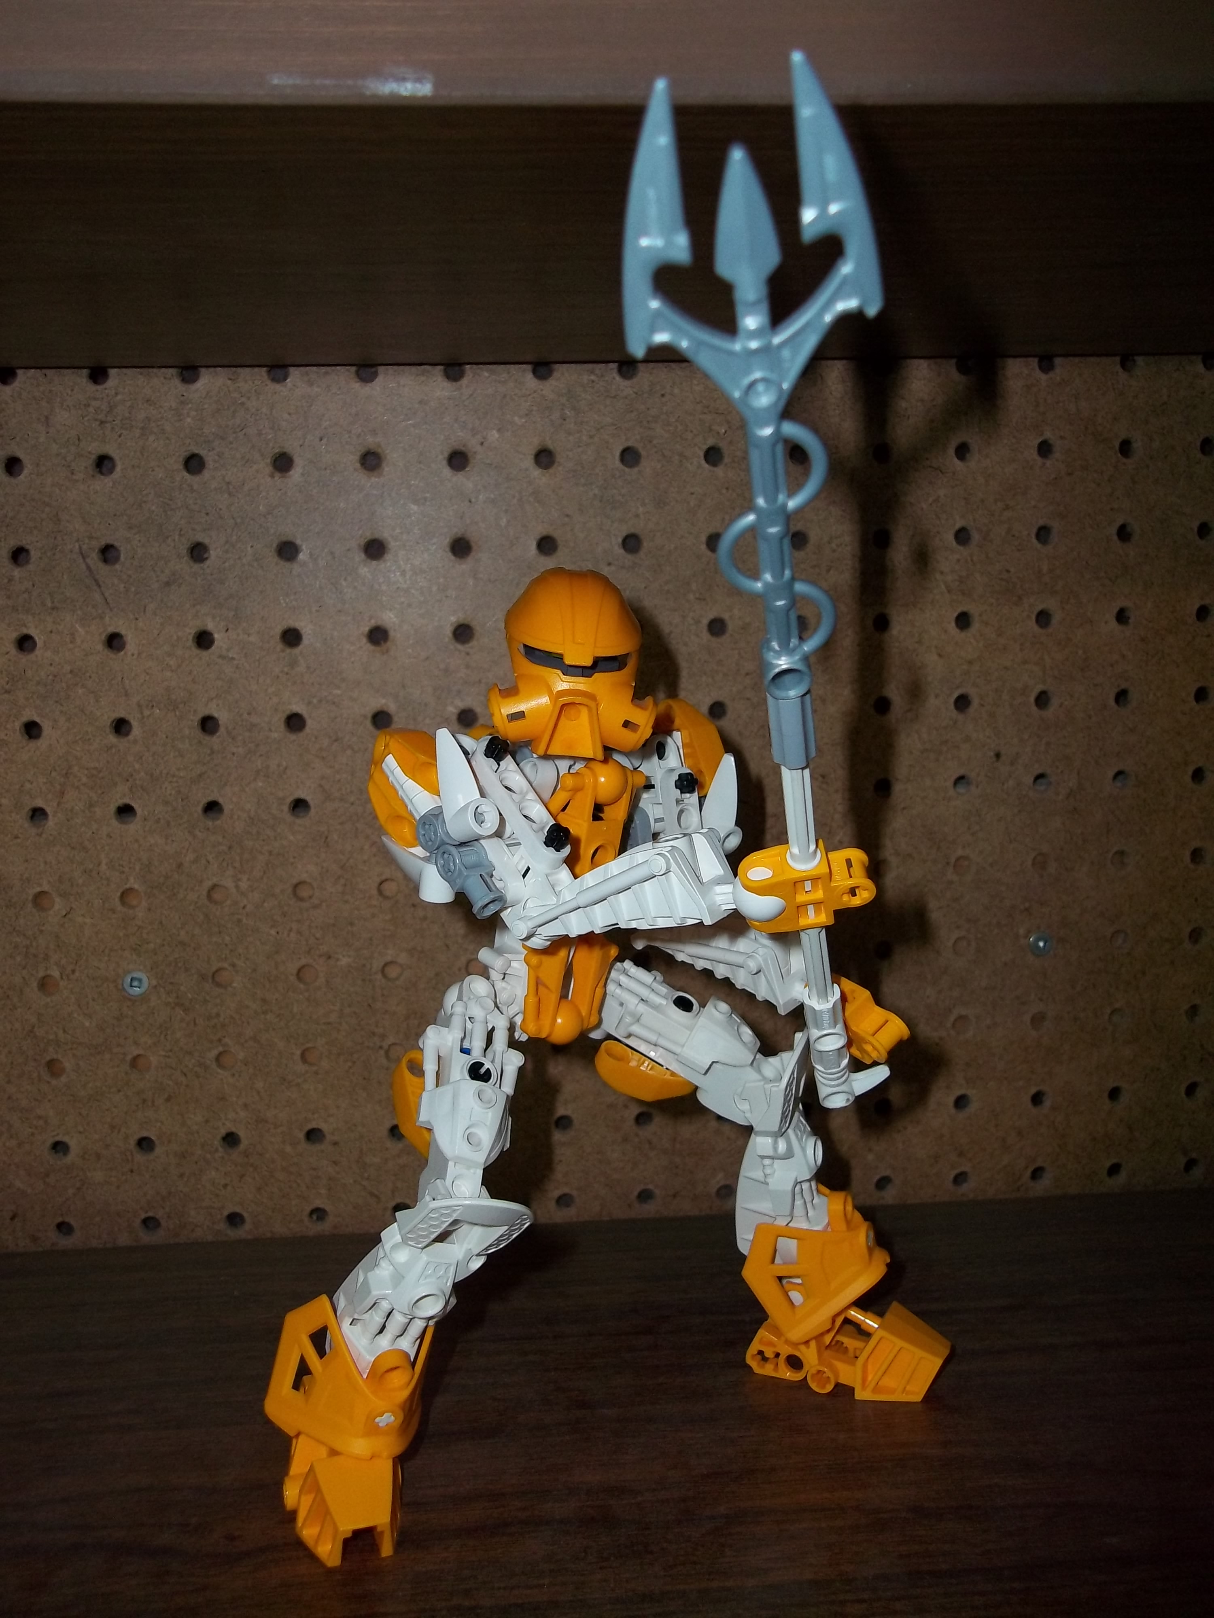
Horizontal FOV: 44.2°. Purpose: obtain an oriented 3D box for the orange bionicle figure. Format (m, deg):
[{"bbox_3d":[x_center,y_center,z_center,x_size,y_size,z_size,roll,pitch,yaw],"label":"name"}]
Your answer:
[{"bbox_3d":[0.006,0.046,0.331,0.166,0.198,0.106,-5,7,-25],"label":"orange bionicle figure"}]

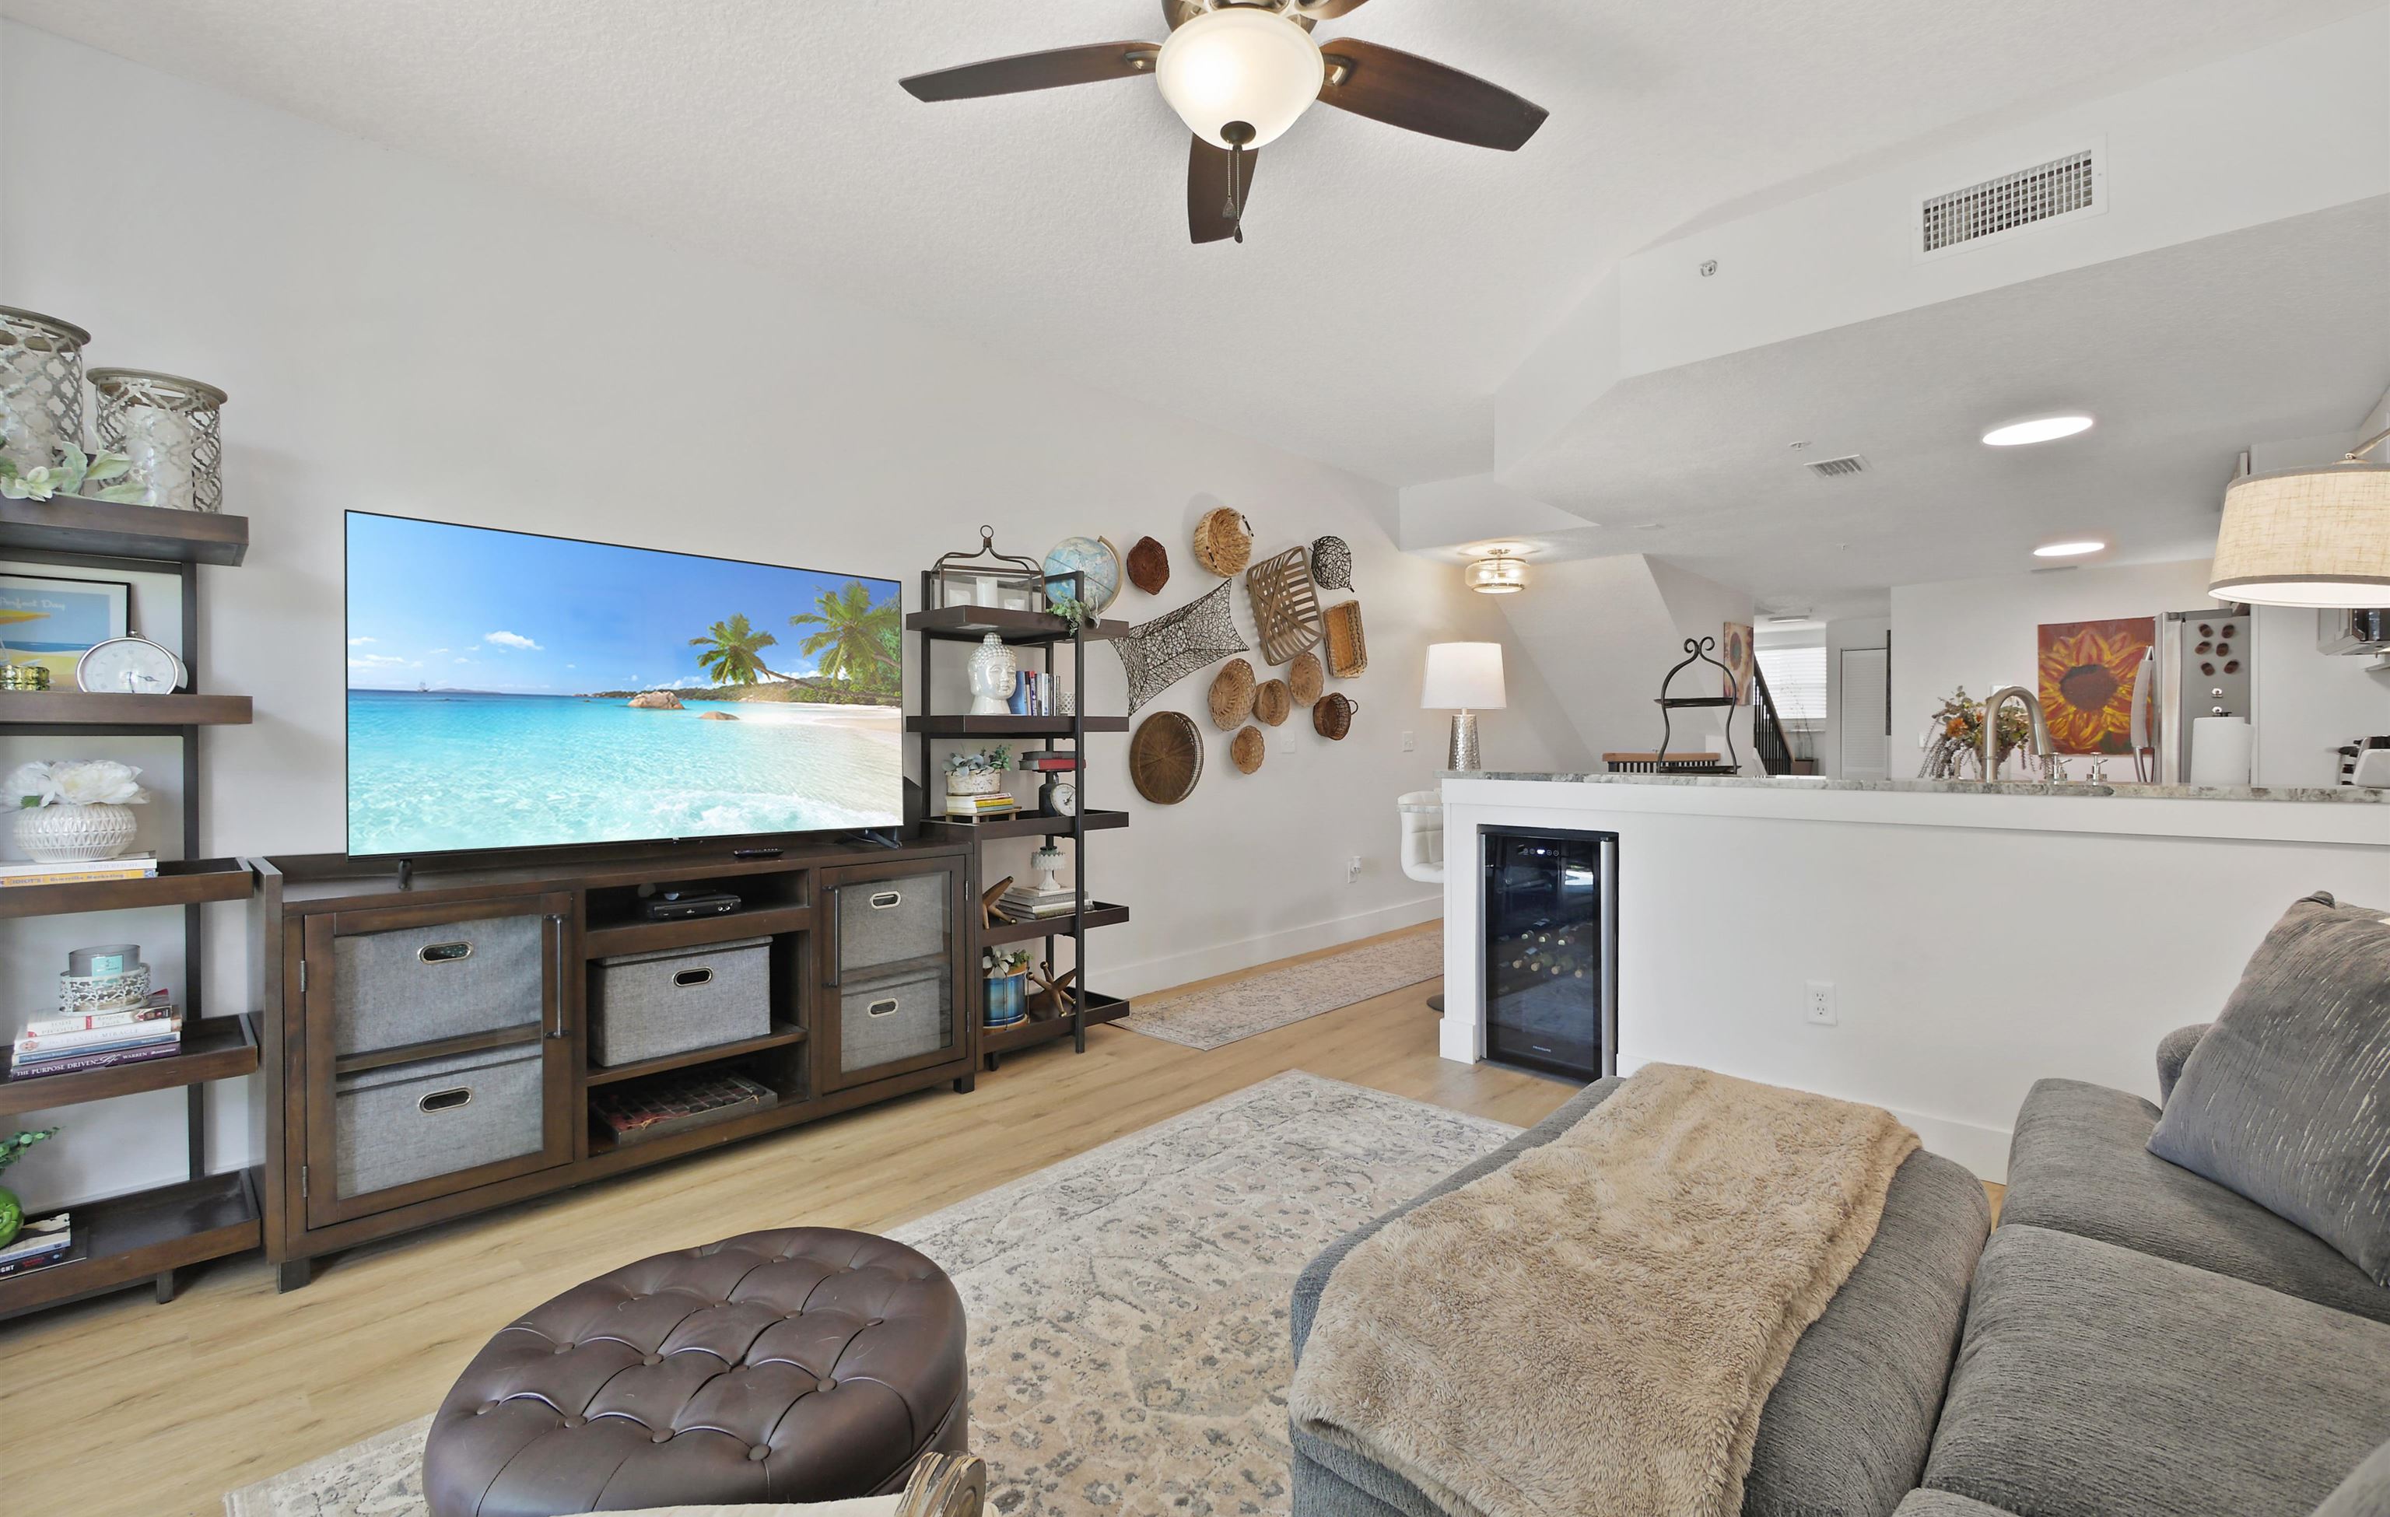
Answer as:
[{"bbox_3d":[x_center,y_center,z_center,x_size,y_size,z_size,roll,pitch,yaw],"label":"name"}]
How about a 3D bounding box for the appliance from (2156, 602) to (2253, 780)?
[{"bbox_3d":[5.141,0.201,4.626,0.750,1.760,0.900,1,1,45],"label":"appliance"}]

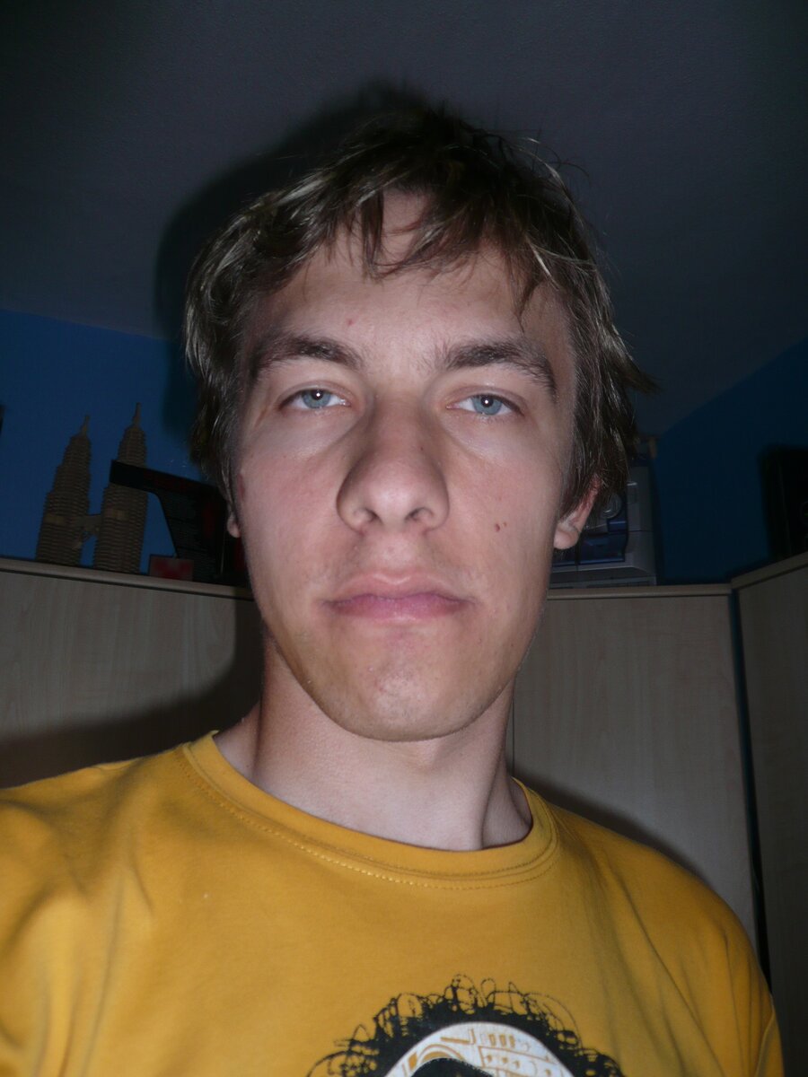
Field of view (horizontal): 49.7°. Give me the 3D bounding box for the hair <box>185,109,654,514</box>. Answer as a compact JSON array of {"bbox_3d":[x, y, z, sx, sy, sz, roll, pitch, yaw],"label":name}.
[{"bbox_3d":[0.008,-0.092,0.422,0.212,0.200,0.210,2,-8,5],"label":"hair"}]

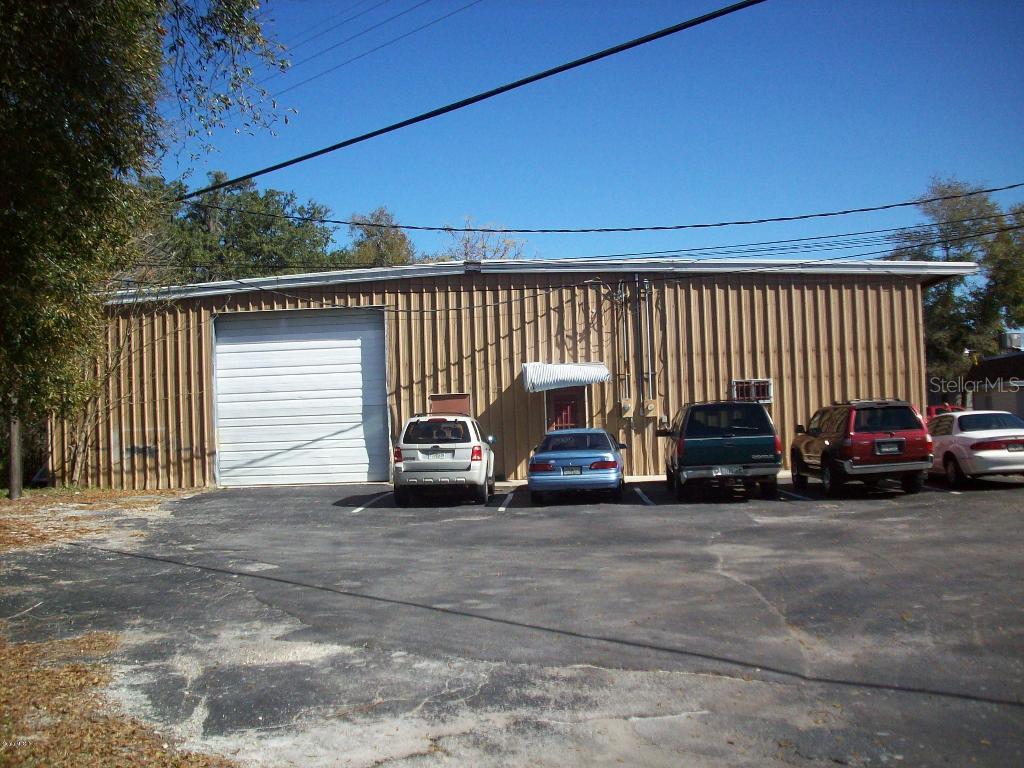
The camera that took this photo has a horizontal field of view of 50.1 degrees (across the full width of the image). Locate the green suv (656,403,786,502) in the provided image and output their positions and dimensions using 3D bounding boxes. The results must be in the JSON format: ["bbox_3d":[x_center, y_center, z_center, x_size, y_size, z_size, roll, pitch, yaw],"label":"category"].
[{"bbox_3d":[4.125,1.273,21.950,1.990,1.830,5.020,-2,-2,5],"label":"green suv"}]

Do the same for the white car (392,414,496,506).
[{"bbox_3d":[-1.317,1.515,22.513,1.850,1.740,4.440,-2,-2,2],"label":"white car"}]

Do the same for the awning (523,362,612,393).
[{"bbox_3d":[1.286,-0.152,25.600,2.030,0.660,0.850,-2,-2,3],"label":"awning"}]

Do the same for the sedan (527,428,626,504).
[{"bbox_3d":[1.372,1.598,22.275,1.830,1.380,4.870,-2,-2,6],"label":"sedan"}]

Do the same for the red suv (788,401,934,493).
[{"bbox_3d":[6.825,1.221,21.899,1.760,1.750,4.580,-2,-2,1],"label":"red suv"}]

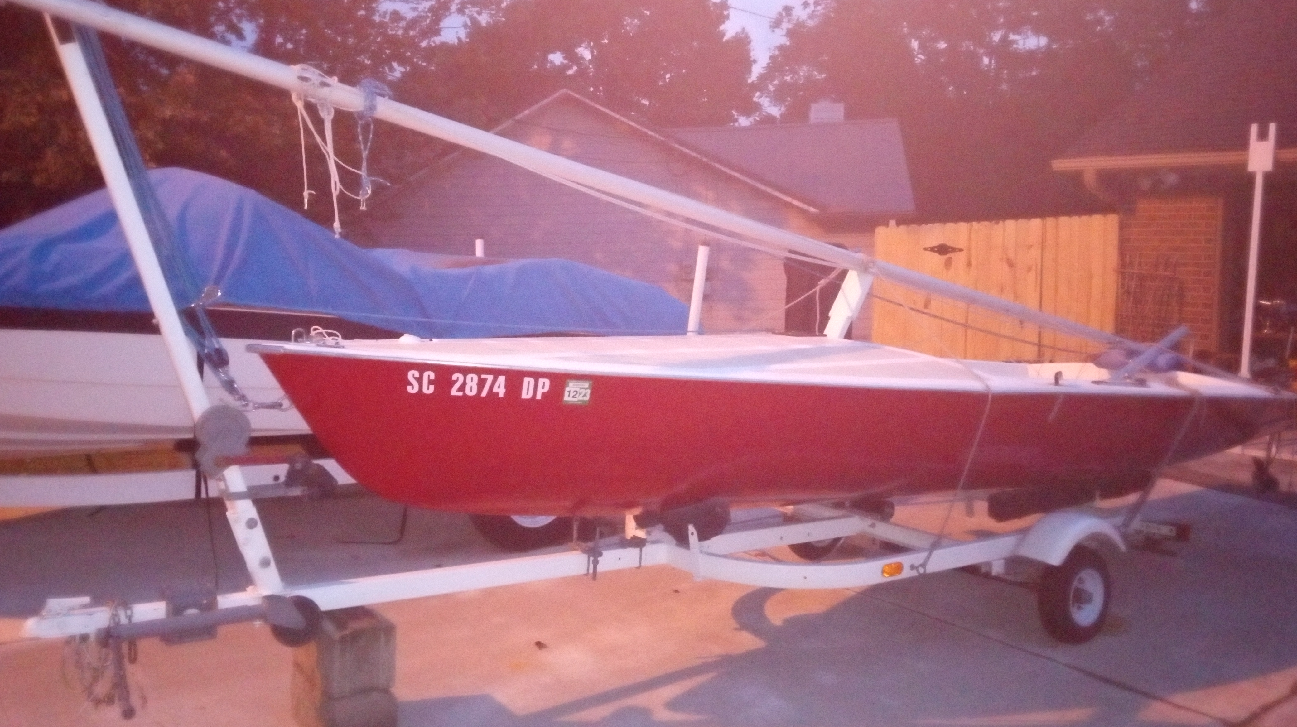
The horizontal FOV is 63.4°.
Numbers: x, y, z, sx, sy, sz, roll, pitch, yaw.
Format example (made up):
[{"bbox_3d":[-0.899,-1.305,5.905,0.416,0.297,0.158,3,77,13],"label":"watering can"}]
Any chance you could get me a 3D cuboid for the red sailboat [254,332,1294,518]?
[{"bbox_3d":[0.950,0.273,4.809,5.300,0.770,1.800,0,4,-32],"label":"red sailboat"}]

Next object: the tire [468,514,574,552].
[{"bbox_3d":[-0.676,0.728,5.813,0.620,0.620,0.190,-3,6,-30],"label":"tire"}]

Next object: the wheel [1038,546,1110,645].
[{"bbox_3d":[1.827,0.975,4.519,0.410,0.410,0.120,-3,6,-33],"label":"wheel"}]

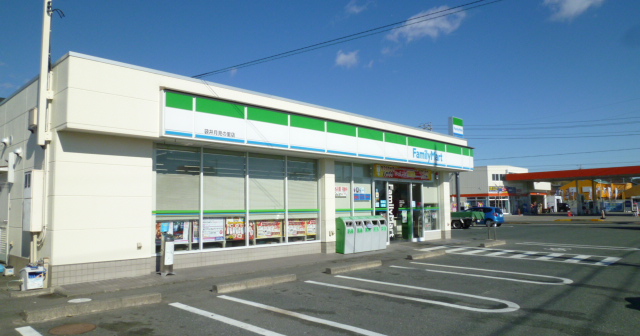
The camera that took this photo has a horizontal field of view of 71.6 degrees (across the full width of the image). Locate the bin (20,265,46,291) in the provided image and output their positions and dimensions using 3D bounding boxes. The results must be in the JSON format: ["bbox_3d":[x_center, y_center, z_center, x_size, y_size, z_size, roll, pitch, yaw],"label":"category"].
[{"bbox_3d":[-4.946,1.892,7.667,0.330,0.390,0.280,-5,-7,44],"label":"bin"}]

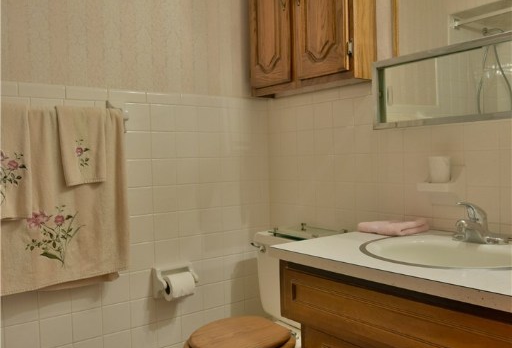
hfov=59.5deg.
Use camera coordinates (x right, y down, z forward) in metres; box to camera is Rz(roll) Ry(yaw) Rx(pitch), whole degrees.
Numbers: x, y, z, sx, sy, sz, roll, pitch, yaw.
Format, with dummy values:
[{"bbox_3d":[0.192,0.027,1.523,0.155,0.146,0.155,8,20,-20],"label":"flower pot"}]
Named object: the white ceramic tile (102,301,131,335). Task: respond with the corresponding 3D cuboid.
[{"bbox_3d":[-0.530,0.545,1.706,0.107,0.107,0.009,-3,2,-37],"label":"white ceramic tile"}]

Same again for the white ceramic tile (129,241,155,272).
[{"bbox_3d":[-0.454,0.330,1.786,0.108,0.108,0.010,-3,1,-36],"label":"white ceramic tile"}]

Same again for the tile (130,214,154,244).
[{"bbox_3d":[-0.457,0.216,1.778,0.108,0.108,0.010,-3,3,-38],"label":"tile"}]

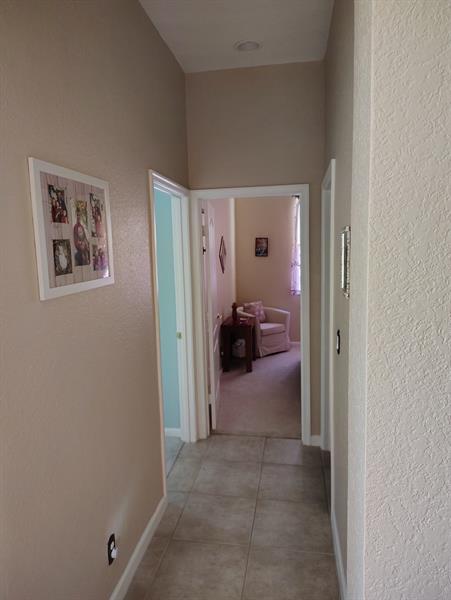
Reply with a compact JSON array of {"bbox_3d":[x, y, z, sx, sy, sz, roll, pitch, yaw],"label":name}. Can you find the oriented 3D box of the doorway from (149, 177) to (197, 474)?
[{"bbox_3d":[-0.406,0.235,3.043,0.140,2.133,0.946,0,8,9],"label":"doorway"}]

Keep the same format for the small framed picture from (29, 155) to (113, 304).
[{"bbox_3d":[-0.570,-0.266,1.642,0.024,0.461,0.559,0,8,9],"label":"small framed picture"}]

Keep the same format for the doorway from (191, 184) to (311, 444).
[{"bbox_3d":[0.221,0.160,3.484,0.956,2.133,0.140,0,8,9],"label":"doorway"}]

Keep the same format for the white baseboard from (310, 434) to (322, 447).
[{"bbox_3d":[0.760,1.179,3.481,0.096,0.096,0.016,0,8,9],"label":"white baseboard"}]

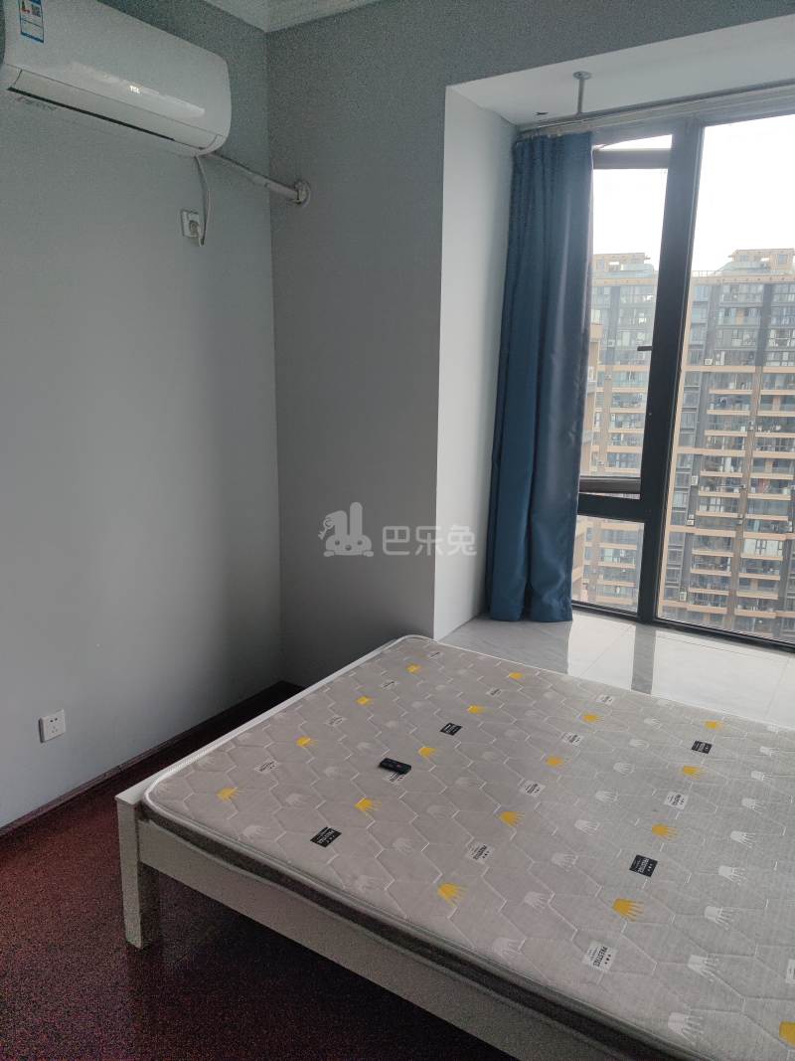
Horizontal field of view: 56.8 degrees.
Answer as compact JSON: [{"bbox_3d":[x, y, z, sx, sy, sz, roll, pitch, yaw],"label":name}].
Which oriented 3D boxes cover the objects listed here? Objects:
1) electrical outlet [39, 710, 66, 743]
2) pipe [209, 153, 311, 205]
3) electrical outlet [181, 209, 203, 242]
[{"bbox_3d":[-1.135,0.647,2.424,0.013,0.086,0.086,9,16,32],"label":"electrical outlet"},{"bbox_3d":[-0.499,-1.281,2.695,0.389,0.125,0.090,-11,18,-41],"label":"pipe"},{"bbox_3d":[-0.728,-1.085,2.612,0.013,0.086,0.086,9,16,32],"label":"electrical outlet"}]

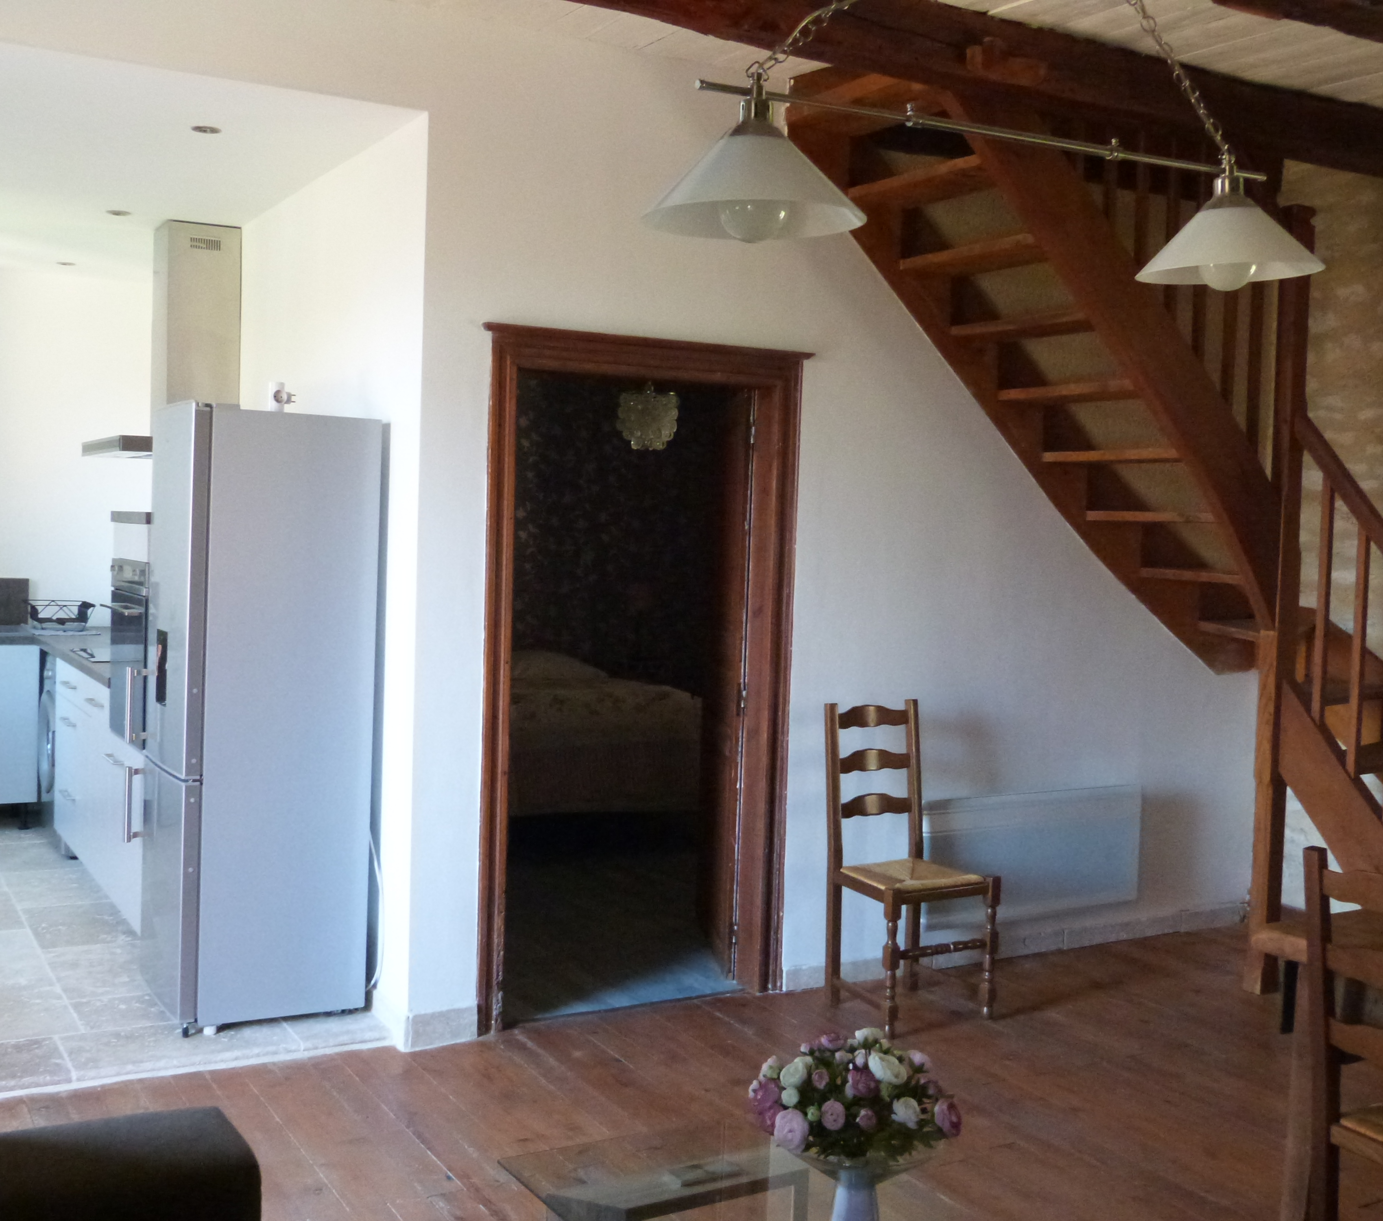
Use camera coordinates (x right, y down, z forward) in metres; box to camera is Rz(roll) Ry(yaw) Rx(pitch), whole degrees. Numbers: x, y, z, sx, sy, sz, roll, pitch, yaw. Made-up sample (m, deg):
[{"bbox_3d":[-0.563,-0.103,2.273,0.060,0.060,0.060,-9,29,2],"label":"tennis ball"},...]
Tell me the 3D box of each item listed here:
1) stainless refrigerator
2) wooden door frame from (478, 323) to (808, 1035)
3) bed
[{"bbox_3d":[-1.335,0.301,4.618,0.594,1.781,0.602,0,4,-31],"label":"stainless refrigerator"},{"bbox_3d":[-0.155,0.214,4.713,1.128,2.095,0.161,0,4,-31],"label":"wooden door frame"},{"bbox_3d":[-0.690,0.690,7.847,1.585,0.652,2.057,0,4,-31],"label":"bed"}]

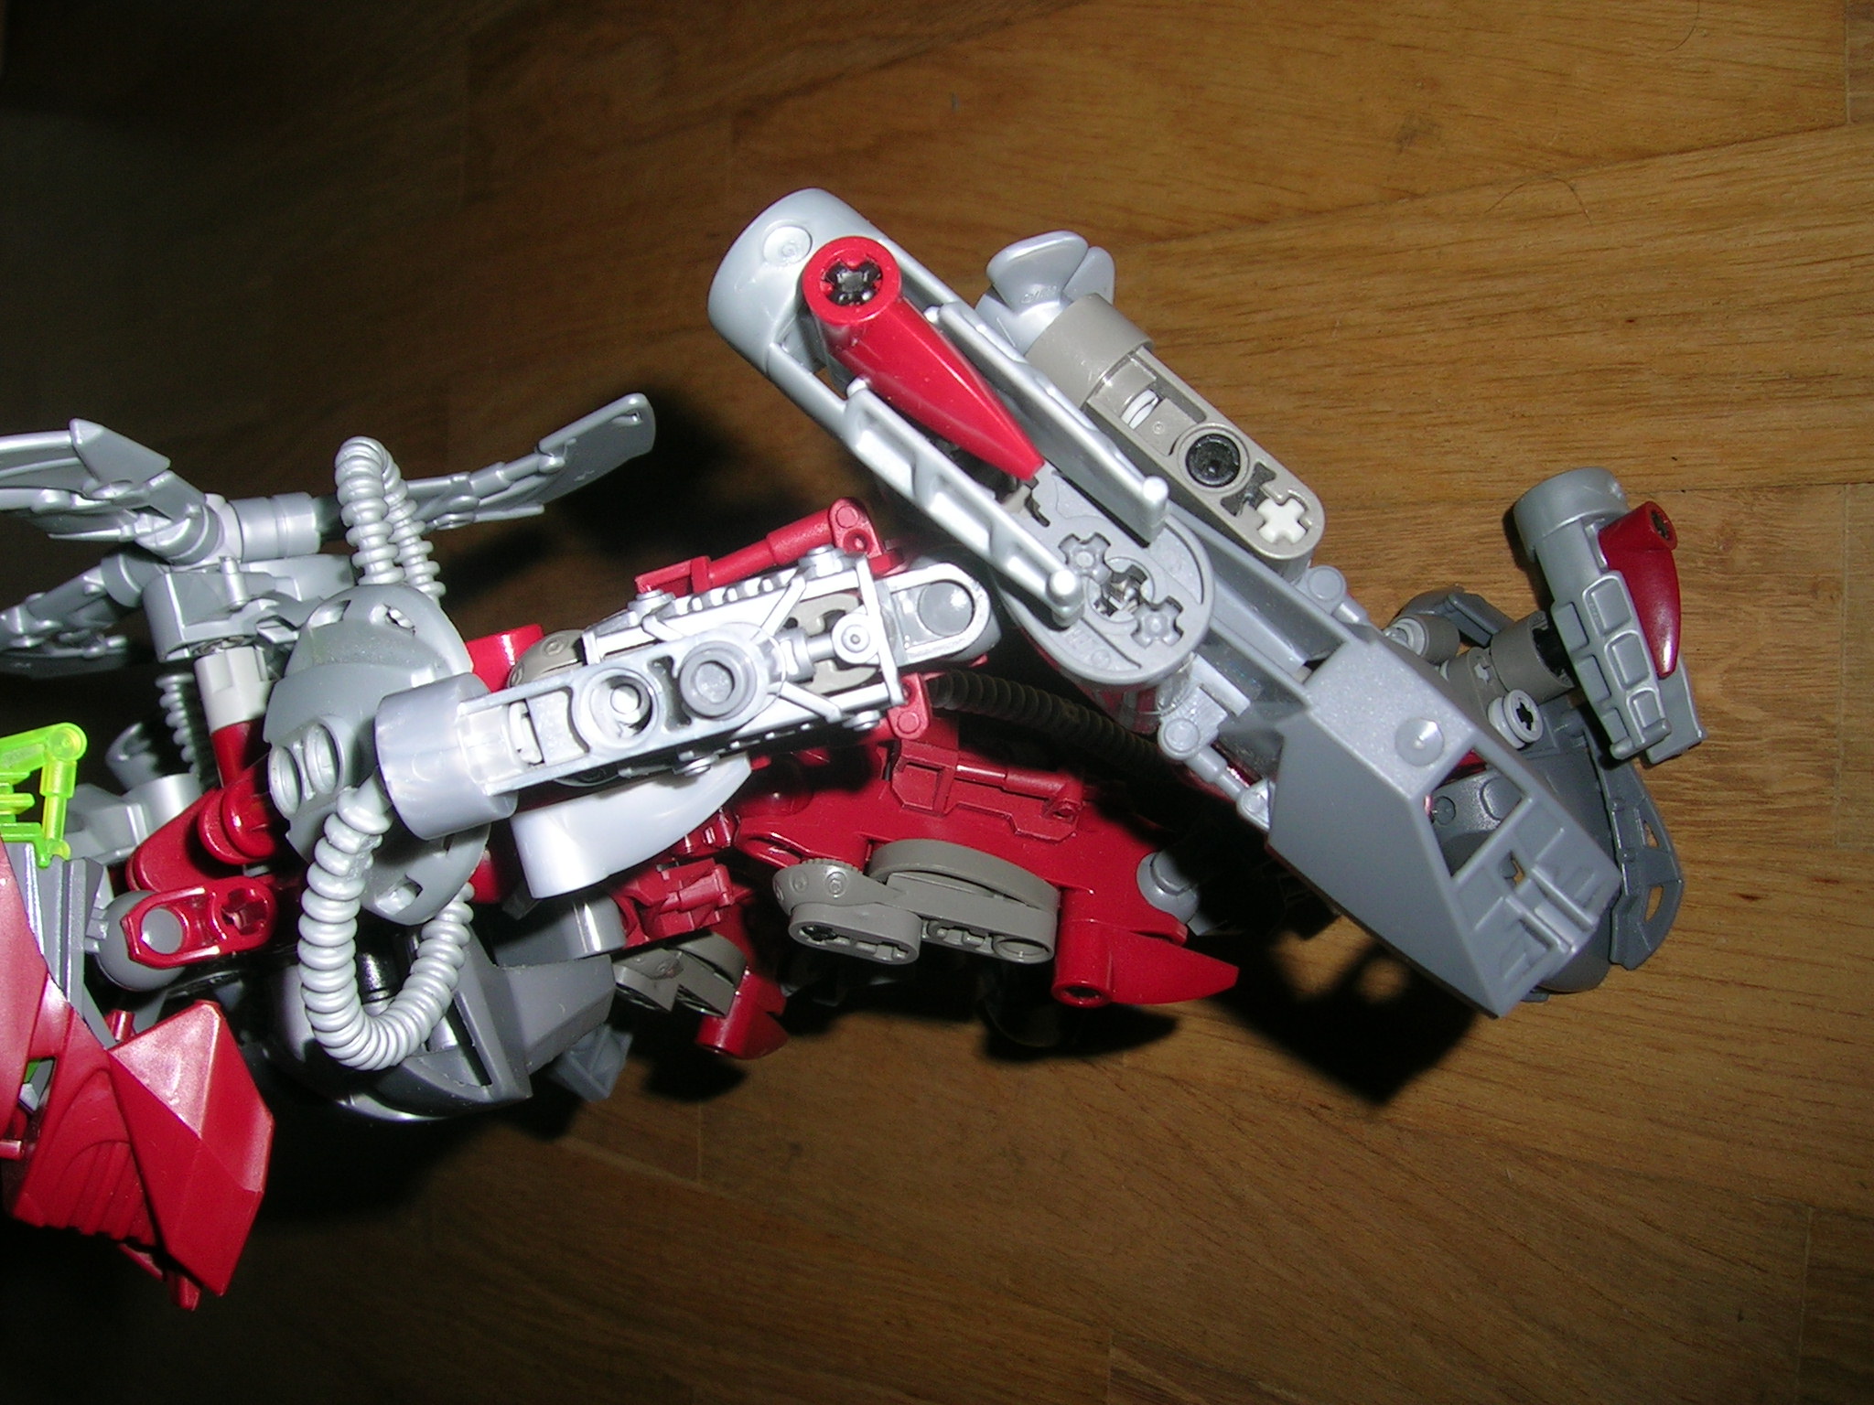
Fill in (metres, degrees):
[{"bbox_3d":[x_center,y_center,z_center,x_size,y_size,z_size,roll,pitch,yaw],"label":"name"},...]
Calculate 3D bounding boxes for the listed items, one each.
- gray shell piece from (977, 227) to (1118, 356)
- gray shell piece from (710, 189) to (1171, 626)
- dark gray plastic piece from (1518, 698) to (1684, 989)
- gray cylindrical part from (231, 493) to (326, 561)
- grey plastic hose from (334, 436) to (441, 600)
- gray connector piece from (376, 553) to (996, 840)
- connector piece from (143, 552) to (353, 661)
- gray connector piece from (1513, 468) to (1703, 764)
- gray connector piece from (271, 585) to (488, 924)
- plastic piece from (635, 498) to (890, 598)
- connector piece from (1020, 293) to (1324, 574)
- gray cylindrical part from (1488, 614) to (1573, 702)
[{"bbox_3d":[0.010,-0.038,0.179,0.011,0.013,0.013,40,118,12],"label":"gray shell piece"},{"bbox_3d":[0.000,-0.026,0.167,0.044,0.012,0.015,42,90,0],"label":"gray shell piece"},{"bbox_3d":[0.091,0.020,0.268,0.027,0.018,0.041,-12,81,44],"label":"dark gray plastic piece"},{"bbox_3d":[-0.081,-0.021,0.233,0.007,0.011,0.007,-6,90,61],"label":"gray cylindrical part"},{"bbox_3d":[-0.068,-0.022,0.238,0.036,0.007,0.023,167,90,-86],"label":"grey plastic hose"},{"bbox_3d":[-0.018,-0.002,0.162,0.017,0.053,0.015,163,90,-75],"label":"gray connector piece"},{"bbox_3d":[-0.083,-0.011,0.229,0.010,0.025,0.013,-30,69,58],"label":"connector piece"},{"bbox_3d":[0.091,-0.012,0.257,0.014,0.015,0.041,-19,93,26],"label":"gray connector piece"},{"bbox_3d":[-0.053,0.006,0.174,0.032,0.013,0.032,-12,90,44],"label":"gray connector piece"},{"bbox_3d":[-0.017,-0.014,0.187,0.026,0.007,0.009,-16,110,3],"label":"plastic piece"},{"bbox_3d":[0.022,-0.024,0.171,0.030,0.011,0.011,41,90,0],"label":"connector piece"},{"bbox_3d":[0.083,-0.006,0.265,0.008,0.012,0.012,-31,70,38],"label":"gray cylindrical part"}]

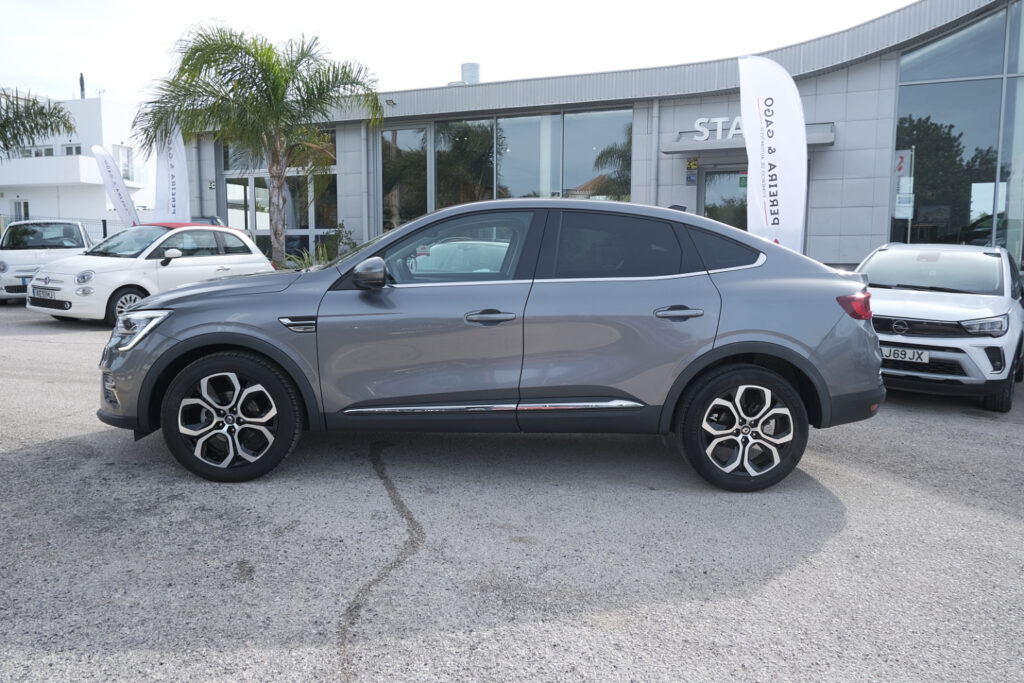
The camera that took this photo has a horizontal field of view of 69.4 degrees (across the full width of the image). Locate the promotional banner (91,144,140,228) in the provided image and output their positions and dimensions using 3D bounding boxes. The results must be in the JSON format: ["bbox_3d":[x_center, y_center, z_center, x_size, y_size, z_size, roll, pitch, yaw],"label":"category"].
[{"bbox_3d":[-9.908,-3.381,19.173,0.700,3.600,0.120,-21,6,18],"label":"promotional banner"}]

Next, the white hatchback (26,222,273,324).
[{"bbox_3d":[-5.189,-0.976,10.909,1.627,1.488,3.571,3,6,28],"label":"white hatchback"}]

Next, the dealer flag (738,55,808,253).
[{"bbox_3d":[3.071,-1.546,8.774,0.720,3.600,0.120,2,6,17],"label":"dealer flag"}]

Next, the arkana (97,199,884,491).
[{"bbox_3d":[-0.107,-0.091,4.696,4.568,1.575,1.820,2,5,-4],"label":"arkana"}]

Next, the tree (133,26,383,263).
[{"bbox_3d":[-4.555,-3.354,13.531,4.400,4.738,4.300,0,6,0],"label":"tree"}]

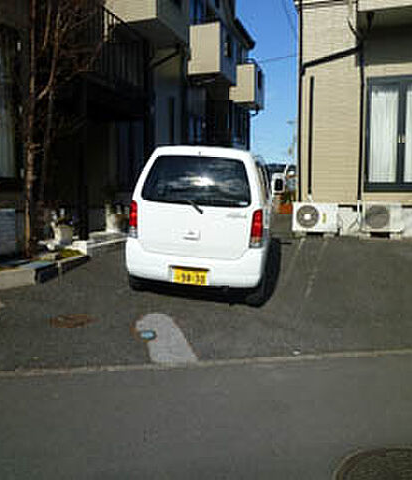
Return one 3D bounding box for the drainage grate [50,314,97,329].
[{"bbox_3d":[-1.217,0.755,4.051,0.420,0.030,0.340,4,11,9],"label":"drainage grate"}]

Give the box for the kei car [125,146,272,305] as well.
[{"bbox_3d":[0.137,-0.377,5.893,1.475,1.640,3.390,4,11,9],"label":"kei car"}]

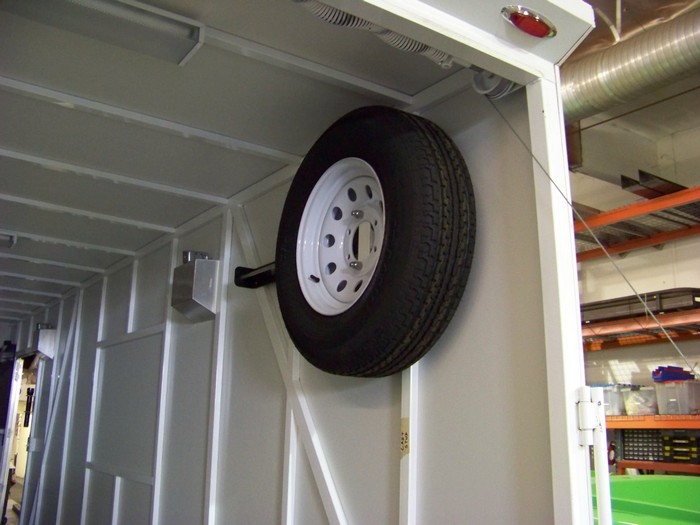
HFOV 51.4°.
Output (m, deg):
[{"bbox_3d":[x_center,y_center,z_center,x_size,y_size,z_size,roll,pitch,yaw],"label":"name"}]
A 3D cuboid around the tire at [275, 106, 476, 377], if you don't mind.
[{"bbox_3d":[0.041,-0.054,1.945,0.212,0.716,0.716,10,-17,-33],"label":"tire"}]

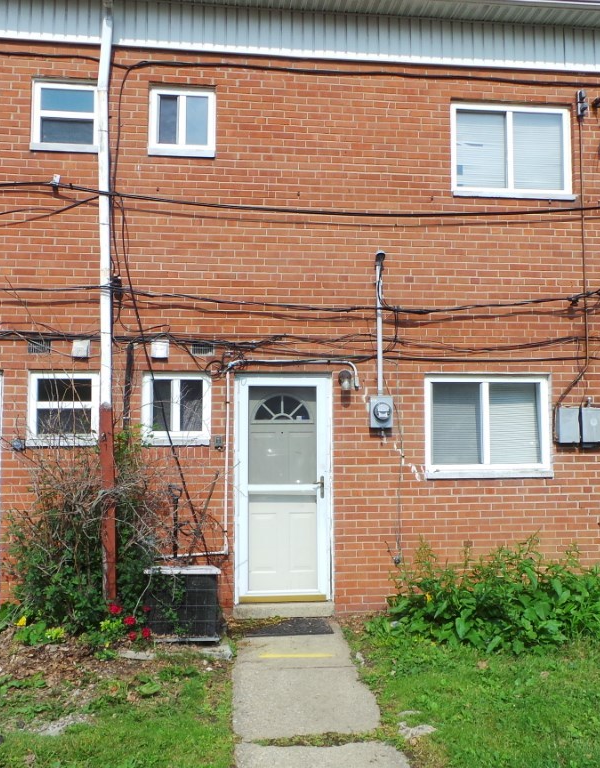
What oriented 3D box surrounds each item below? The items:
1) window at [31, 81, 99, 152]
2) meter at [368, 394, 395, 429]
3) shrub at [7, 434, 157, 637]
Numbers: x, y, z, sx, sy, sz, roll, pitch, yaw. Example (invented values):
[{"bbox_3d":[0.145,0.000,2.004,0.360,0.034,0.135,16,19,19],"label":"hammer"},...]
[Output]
[{"bbox_3d":[-2.035,-2.340,5.957,0.619,0.650,0.100,0,-3,-6],"label":"window"},{"bbox_3d":[0.732,0.252,6.074,0.214,0.291,0.180,0,-4,-6],"label":"meter"},{"bbox_3d":[-1.707,1.137,5.389,1.109,1.490,0.900,0,-3,-6],"label":"shrub"}]

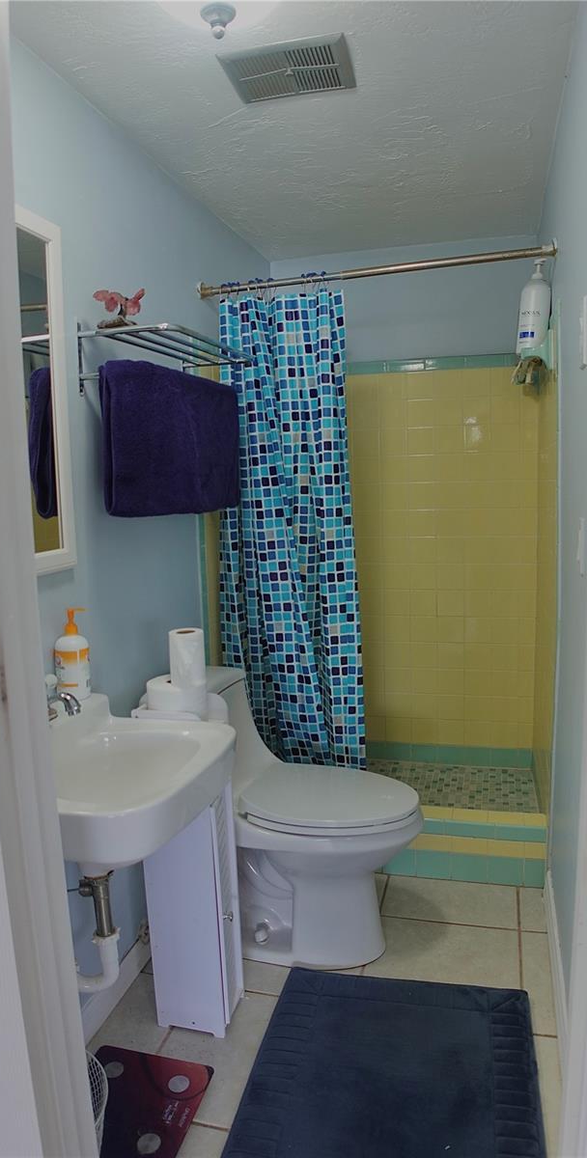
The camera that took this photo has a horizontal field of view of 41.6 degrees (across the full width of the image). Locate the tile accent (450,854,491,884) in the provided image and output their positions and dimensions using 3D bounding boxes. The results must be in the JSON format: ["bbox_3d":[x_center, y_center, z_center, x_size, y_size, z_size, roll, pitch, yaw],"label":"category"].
[{"bbox_3d":[0.560,0.919,2.454,0.114,0.102,0.008,0,8,15],"label":"tile accent"}]

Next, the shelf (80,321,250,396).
[{"bbox_3d":[-0.302,-0.561,2.083,0.240,0.170,0.650,0,9,15],"label":"shelf"}]

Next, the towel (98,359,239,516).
[{"bbox_3d":[-0.298,-0.358,2.061,0.139,0.346,0.616,0,8,15],"label":"towel"}]

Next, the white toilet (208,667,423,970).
[{"bbox_3d":[-0.010,0.664,2.145,0.734,0.735,0.390,0,8,15],"label":"white toilet"}]

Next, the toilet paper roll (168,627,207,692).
[{"bbox_3d":[-0.239,0.180,1.749,0.079,0.115,0.079,-2,8,0],"label":"toilet paper roll"}]

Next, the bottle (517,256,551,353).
[{"bbox_3d":[0.695,-0.784,2.225,0.083,0.265,0.075,8,11,28],"label":"bottle"}]

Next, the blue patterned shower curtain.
[{"bbox_3d":[-0.025,-0.020,2.549,0.499,1.746,0.120,0,8,15],"label":"blue patterned shower curtain"}]

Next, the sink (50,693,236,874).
[{"bbox_3d":[-0.348,0.439,1.533,0.434,0.290,0.475,0,9,15],"label":"sink"}]

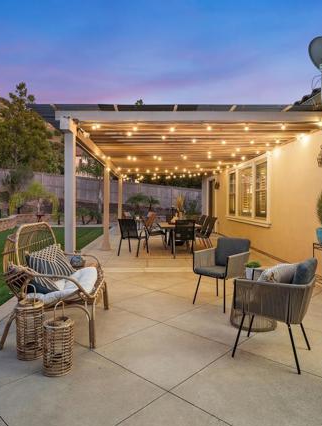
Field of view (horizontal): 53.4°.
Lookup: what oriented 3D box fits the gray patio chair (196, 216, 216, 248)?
[{"bbox_3d":[1.180,0.558,8.670,0.600,0.930,0.580,0,2,-3],"label":"gray patio chair"}]

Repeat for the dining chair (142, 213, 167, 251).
[{"bbox_3d":[-0.180,0.562,8.520,0.620,0.930,0.580,0,2,-3],"label":"dining chair"}]

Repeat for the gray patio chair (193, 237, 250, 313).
[{"bbox_3d":[0.790,0.757,4.164,0.580,0.800,0.610,2,2,44],"label":"gray patio chair"}]

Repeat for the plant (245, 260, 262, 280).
[{"bbox_3d":[1.000,0.617,3.470,0.160,0.220,0.160,0,2,-3],"label":"plant"}]

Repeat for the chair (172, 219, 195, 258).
[{"bbox_3d":[0.500,0.557,7.315,0.550,0.880,0.660,0,2,-2],"label":"chair"}]

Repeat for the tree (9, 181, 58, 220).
[{"bbox_3d":[-7.300,-0.613,18.290,2.450,2.100,2.400,0,2,-3],"label":"tree"}]

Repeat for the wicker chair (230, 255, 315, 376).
[{"bbox_3d":[1.000,0.824,2.811,0.610,0.830,0.580,1,2,30],"label":"wicker chair"}]

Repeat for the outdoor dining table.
[{"bbox_3d":[0.440,0.648,8.673,1.000,0.750,2.000,0,2,-3],"label":"outdoor dining table"}]

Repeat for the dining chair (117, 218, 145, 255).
[{"bbox_3d":[-0.650,0.551,7.495,0.560,0.880,0.660,1,2,19],"label":"dining chair"}]

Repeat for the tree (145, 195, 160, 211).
[{"bbox_3d":[-0.520,-0.489,19.994,0.950,1.250,0.950,0,2,-3],"label":"tree"}]

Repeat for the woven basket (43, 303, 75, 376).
[{"bbox_3d":[-0.815,0.979,2.547,0.240,0.540,0.240,0,2,0],"label":"woven basket"}]

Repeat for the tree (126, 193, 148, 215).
[{"bbox_3d":[-1.250,-0.393,16.497,1.200,1.300,1.200,0,2,0],"label":"tree"}]

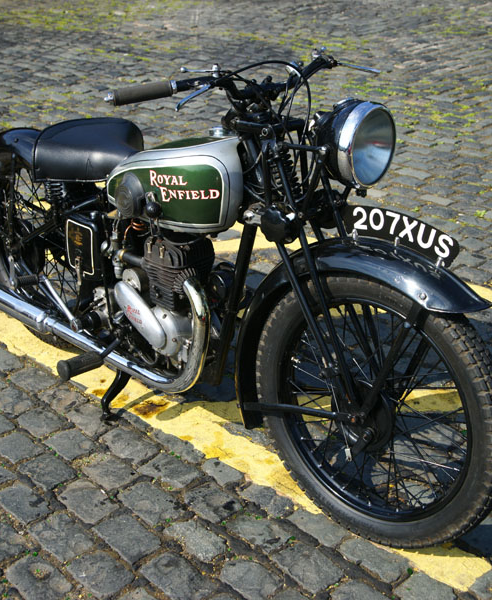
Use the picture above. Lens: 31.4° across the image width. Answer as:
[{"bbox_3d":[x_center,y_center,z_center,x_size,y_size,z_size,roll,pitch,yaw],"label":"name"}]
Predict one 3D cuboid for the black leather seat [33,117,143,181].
[{"bbox_3d":[-0.415,-0.406,2.432,0.300,0.140,0.370,-22,32,-39],"label":"black leather seat"}]

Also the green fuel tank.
[{"bbox_3d":[-0.144,-0.311,2.167,0.280,0.245,0.530,-22,32,-39],"label":"green fuel tank"}]

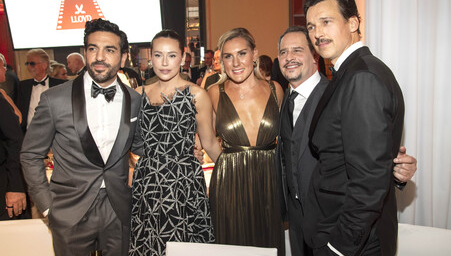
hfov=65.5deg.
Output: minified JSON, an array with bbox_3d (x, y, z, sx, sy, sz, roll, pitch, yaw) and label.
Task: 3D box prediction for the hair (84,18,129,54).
[{"bbox_3d":[-0.480,-0.363,1.420,0.180,0.170,0.210,2,12,-6],"label":"hair"}]

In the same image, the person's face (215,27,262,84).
[{"bbox_3d":[0.059,-0.308,1.490,0.190,0.235,0.215,-7,12,12],"label":"person's face"}]

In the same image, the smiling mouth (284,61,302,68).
[{"bbox_3d":[0.277,-0.258,1.430,0.070,0.030,0.027,-3,9,28],"label":"smiling mouth"}]

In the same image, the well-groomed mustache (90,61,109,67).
[{"bbox_3d":[-0.473,-0.242,1.320,0.070,0.025,0.028,2,12,-6],"label":"well-groomed mustache"}]

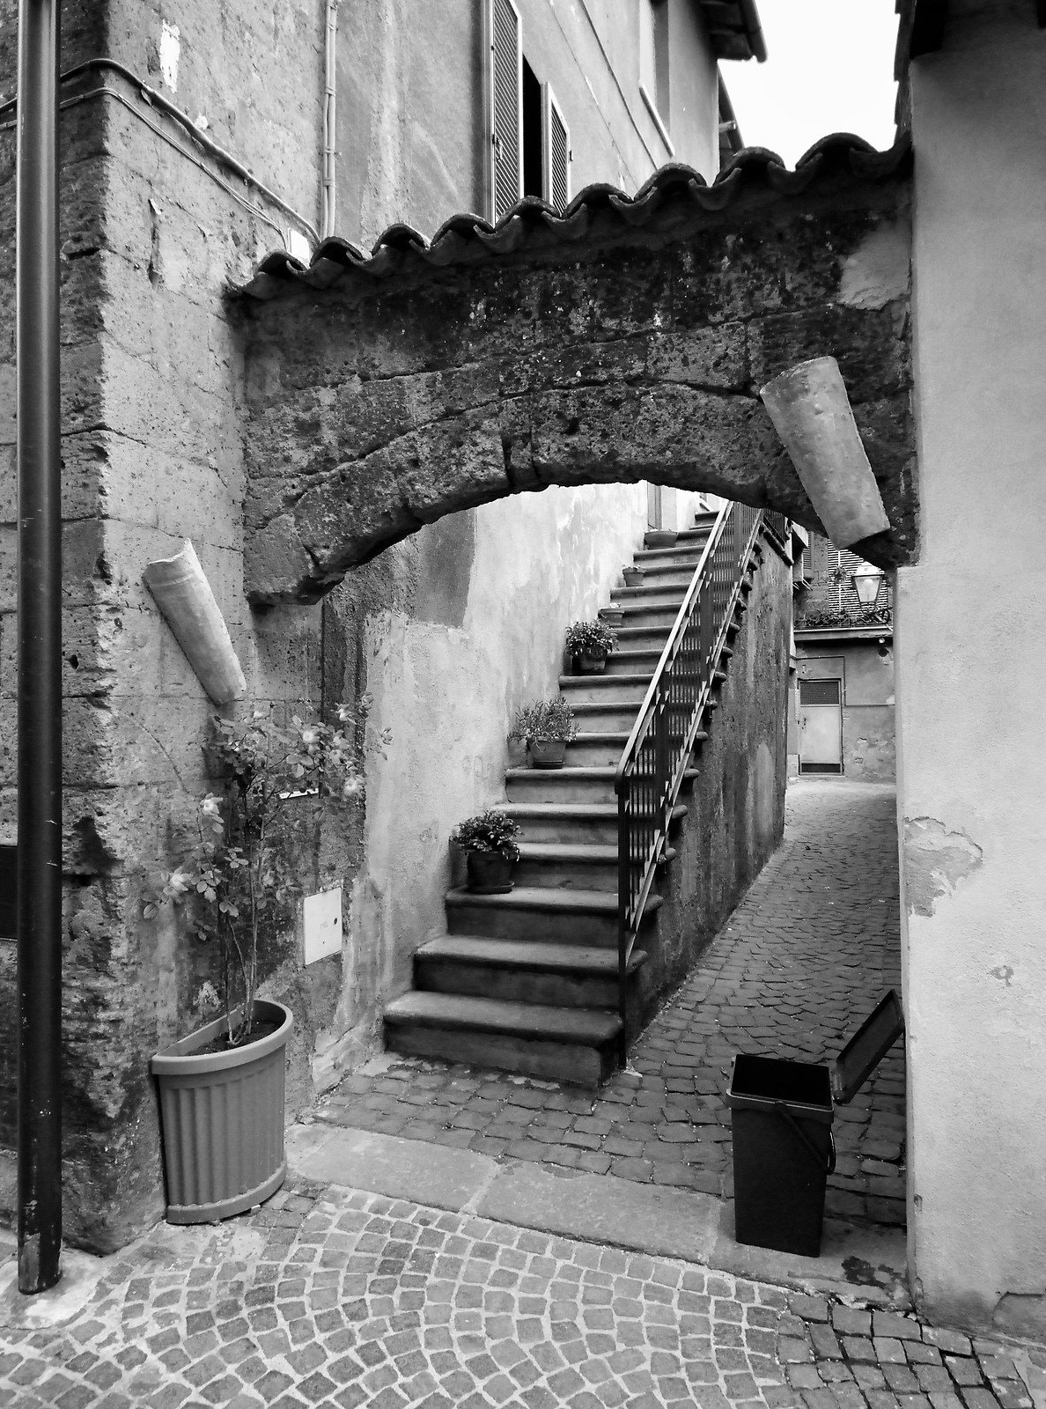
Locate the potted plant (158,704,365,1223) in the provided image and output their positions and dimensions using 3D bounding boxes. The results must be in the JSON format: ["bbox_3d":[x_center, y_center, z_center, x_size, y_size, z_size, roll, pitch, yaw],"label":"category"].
[{"bbox_3d":[-0.780,0.787,2.832,0.460,1.555,0.620,-1,-1,23],"label":"potted plant"}]

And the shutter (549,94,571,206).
[{"bbox_3d":[0.209,-3.115,5.607,0.045,1.320,0.410,-1,-1,23],"label":"shutter"}]

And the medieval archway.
[{"bbox_3d":[0.085,-0.954,2.799,2.114,1.190,0.460,-1,-1,23],"label":"medieval archway"}]

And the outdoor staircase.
[{"bbox_3d":[0.762,-0.127,5.710,1.015,3.276,4.736,-1,-1,23],"label":"outdoor staircase"}]

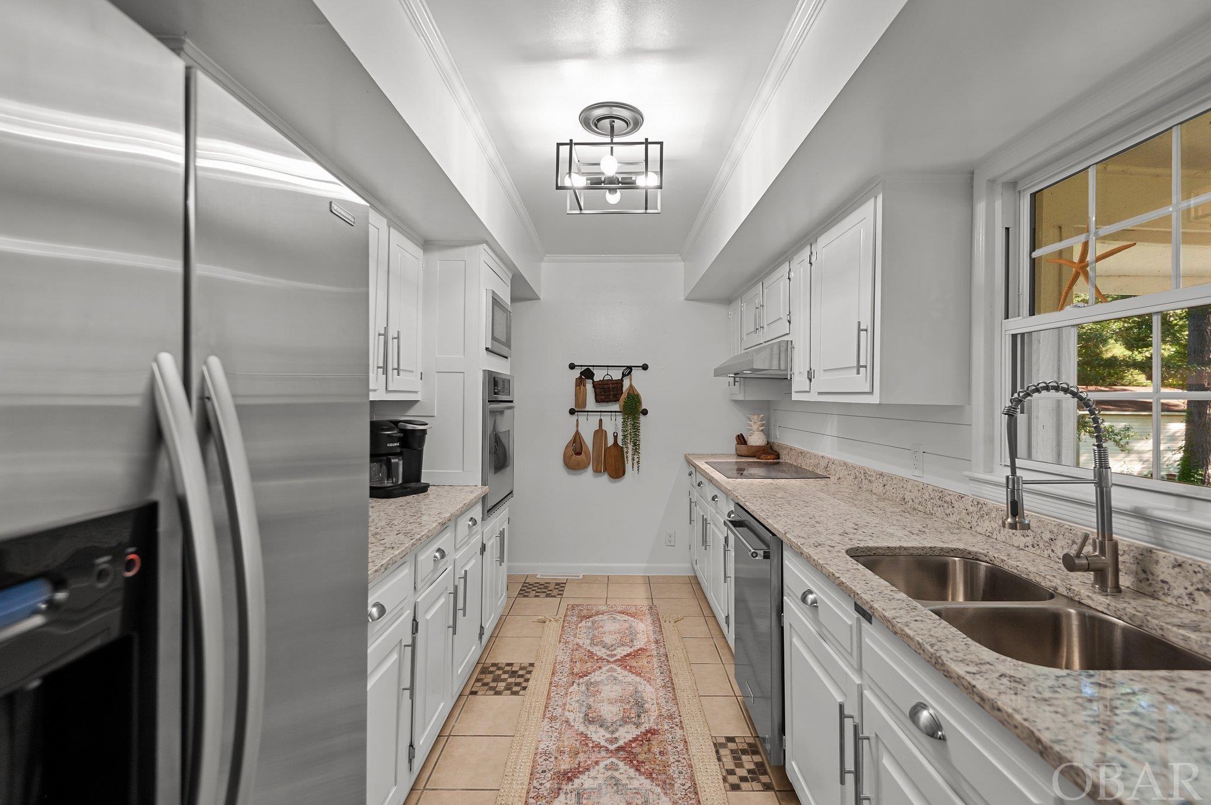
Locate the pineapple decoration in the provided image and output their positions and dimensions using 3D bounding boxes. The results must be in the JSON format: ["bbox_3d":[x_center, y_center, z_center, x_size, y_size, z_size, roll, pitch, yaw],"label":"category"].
[{"bbox_3d":[1.120,0.222,3.965,0.155,0.268,0.155,0,1,1],"label":"pineapple decoration"}]

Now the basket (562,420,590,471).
[{"bbox_3d":[-0.215,0.324,4.095,0.214,0.388,0.095,0,1,1],"label":"basket"}]

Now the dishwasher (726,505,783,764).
[{"bbox_3d":[0.852,0.897,2.194,0.630,0.860,0.580,0,1,1],"label":"dishwasher"}]

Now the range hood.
[{"bbox_3d":[0.996,-0.246,3.179,0.500,0.152,0.990,0,1,1],"label":"range hood"}]

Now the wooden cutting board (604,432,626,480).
[{"bbox_3d":[0.080,0.406,4.102,0.155,0.360,0.025,0,1,1],"label":"wooden cutting board"}]

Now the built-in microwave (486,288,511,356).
[{"bbox_3d":[-0.775,-0.433,3.046,0.400,0.317,0.550,0,1,1],"label":"built-in microwave"}]

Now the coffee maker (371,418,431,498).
[{"bbox_3d":[-0.997,0.244,2.467,0.290,0.335,0.280,1,1,34],"label":"coffee maker"}]

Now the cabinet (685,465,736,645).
[{"bbox_3d":[0.927,0.881,3.308,0.610,0.885,1.660,0,1,1],"label":"cabinet"}]

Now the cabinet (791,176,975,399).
[{"bbox_3d":[1.073,-0.387,2.233,0.320,0.772,0.895,0,1,1],"label":"cabinet"}]

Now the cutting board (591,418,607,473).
[{"bbox_3d":[-0.038,0.334,4.113,0.122,0.415,0.025,0,1,1],"label":"cutting board"}]

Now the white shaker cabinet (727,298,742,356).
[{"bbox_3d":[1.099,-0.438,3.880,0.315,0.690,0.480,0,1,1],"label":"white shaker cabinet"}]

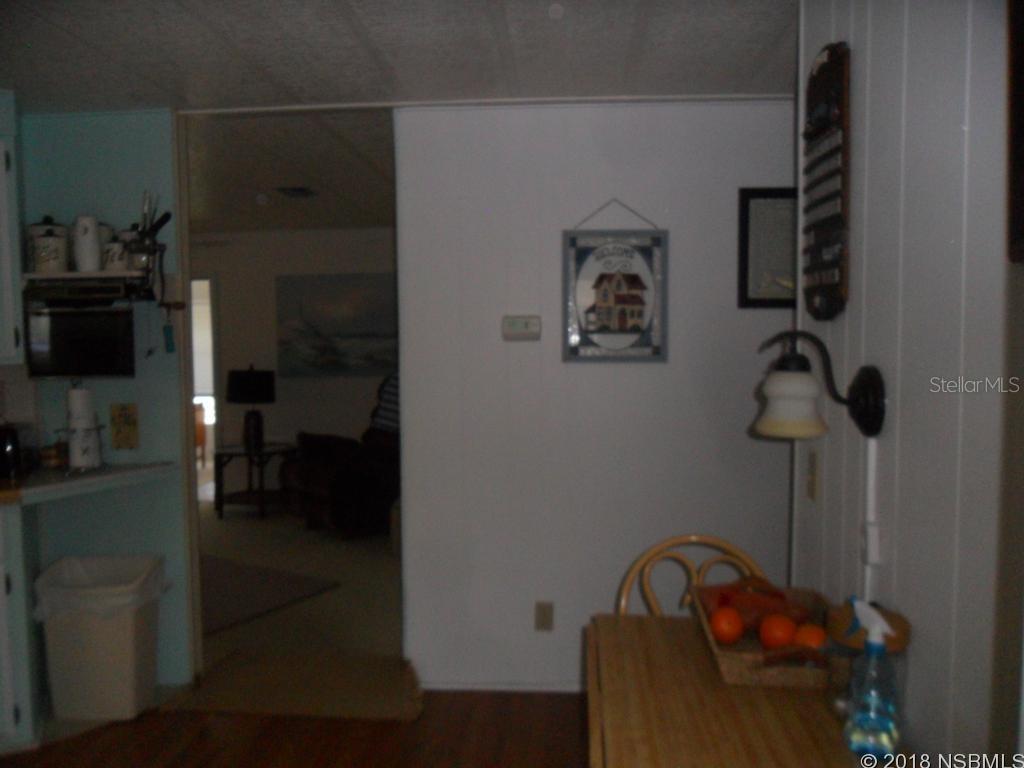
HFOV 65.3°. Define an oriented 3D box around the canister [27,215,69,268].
[{"bbox_3d":[-1.796,-0.533,3.095,0.136,0.232,0.136,-2,4,-20],"label":"canister"}]

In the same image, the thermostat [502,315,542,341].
[{"bbox_3d":[0.036,-0.214,3.061,0.149,0.097,0.033,0,4,4],"label":"thermostat"}]

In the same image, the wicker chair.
[{"bbox_3d":[0.439,0.843,1.772,0.430,0.900,0.520,0,4,4],"label":"wicker chair"}]

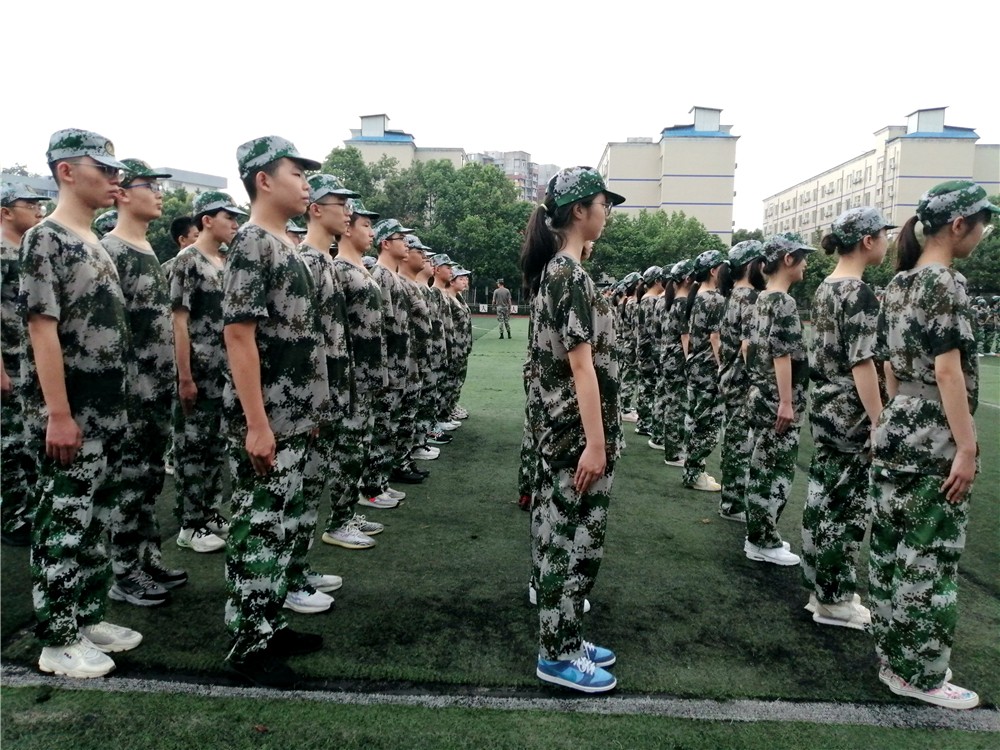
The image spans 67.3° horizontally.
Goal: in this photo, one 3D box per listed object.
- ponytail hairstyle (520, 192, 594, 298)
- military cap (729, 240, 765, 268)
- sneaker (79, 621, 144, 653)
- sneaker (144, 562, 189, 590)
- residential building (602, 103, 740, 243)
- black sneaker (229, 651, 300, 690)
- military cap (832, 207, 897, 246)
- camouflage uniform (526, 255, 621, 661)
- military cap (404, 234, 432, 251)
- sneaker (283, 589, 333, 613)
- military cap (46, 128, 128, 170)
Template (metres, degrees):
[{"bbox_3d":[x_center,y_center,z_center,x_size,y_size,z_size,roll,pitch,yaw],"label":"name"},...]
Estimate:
[{"bbox_3d":[0.190,-0.431,2.441,0.265,0.360,0.180,2,5,5],"label":"ponytail hairstyle"},{"bbox_3d":[1.434,-0.693,4.305,0.265,0.130,0.175,1,6,3],"label":"military cap"},{"bbox_3d":[-1.426,0.921,2.710,0.290,0.120,0.110,1,5,-3],"label":"sneaker"},{"bbox_3d":[-1.513,0.864,3.267,0.285,0.115,0.105,0,6,-11],"label":"sneaker"},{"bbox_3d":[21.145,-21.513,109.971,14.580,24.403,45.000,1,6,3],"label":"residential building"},{"bbox_3d":[-0.779,0.954,2.514,0.285,0.115,0.108,3,6,22],"label":"black sneaker"},{"bbox_3d":[1.440,-0.578,2.954,0.246,0.147,0.185,2,6,2],"label":"military cap"},{"bbox_3d":[0.239,0.281,2.481,0.285,1.340,0.430,1,6,3],"label":"camouflage uniform"},{"bbox_3d":[-0.597,-0.918,5.245,0.265,0.135,0.175,-3,5,5],"label":"military cap"},{"bbox_3d":[-0.820,0.903,3.085,0.285,0.110,0.105,3,6,15],"label":"sneaker"},{"bbox_3d":[-1.352,-0.743,2.462,0.265,0.135,0.175,1,5,3],"label":"military cap"}]

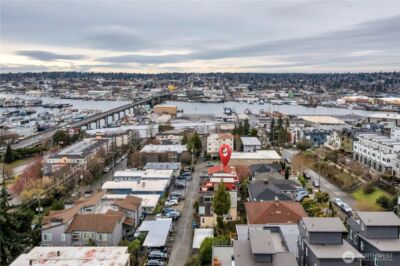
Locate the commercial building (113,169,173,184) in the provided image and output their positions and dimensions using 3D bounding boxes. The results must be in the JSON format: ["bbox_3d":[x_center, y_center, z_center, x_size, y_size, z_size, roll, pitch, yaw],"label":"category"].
[{"bbox_3d":[-22.350,19.410,125.690,22.500,6.000,12.000,0,10,2],"label":"commercial building"}]

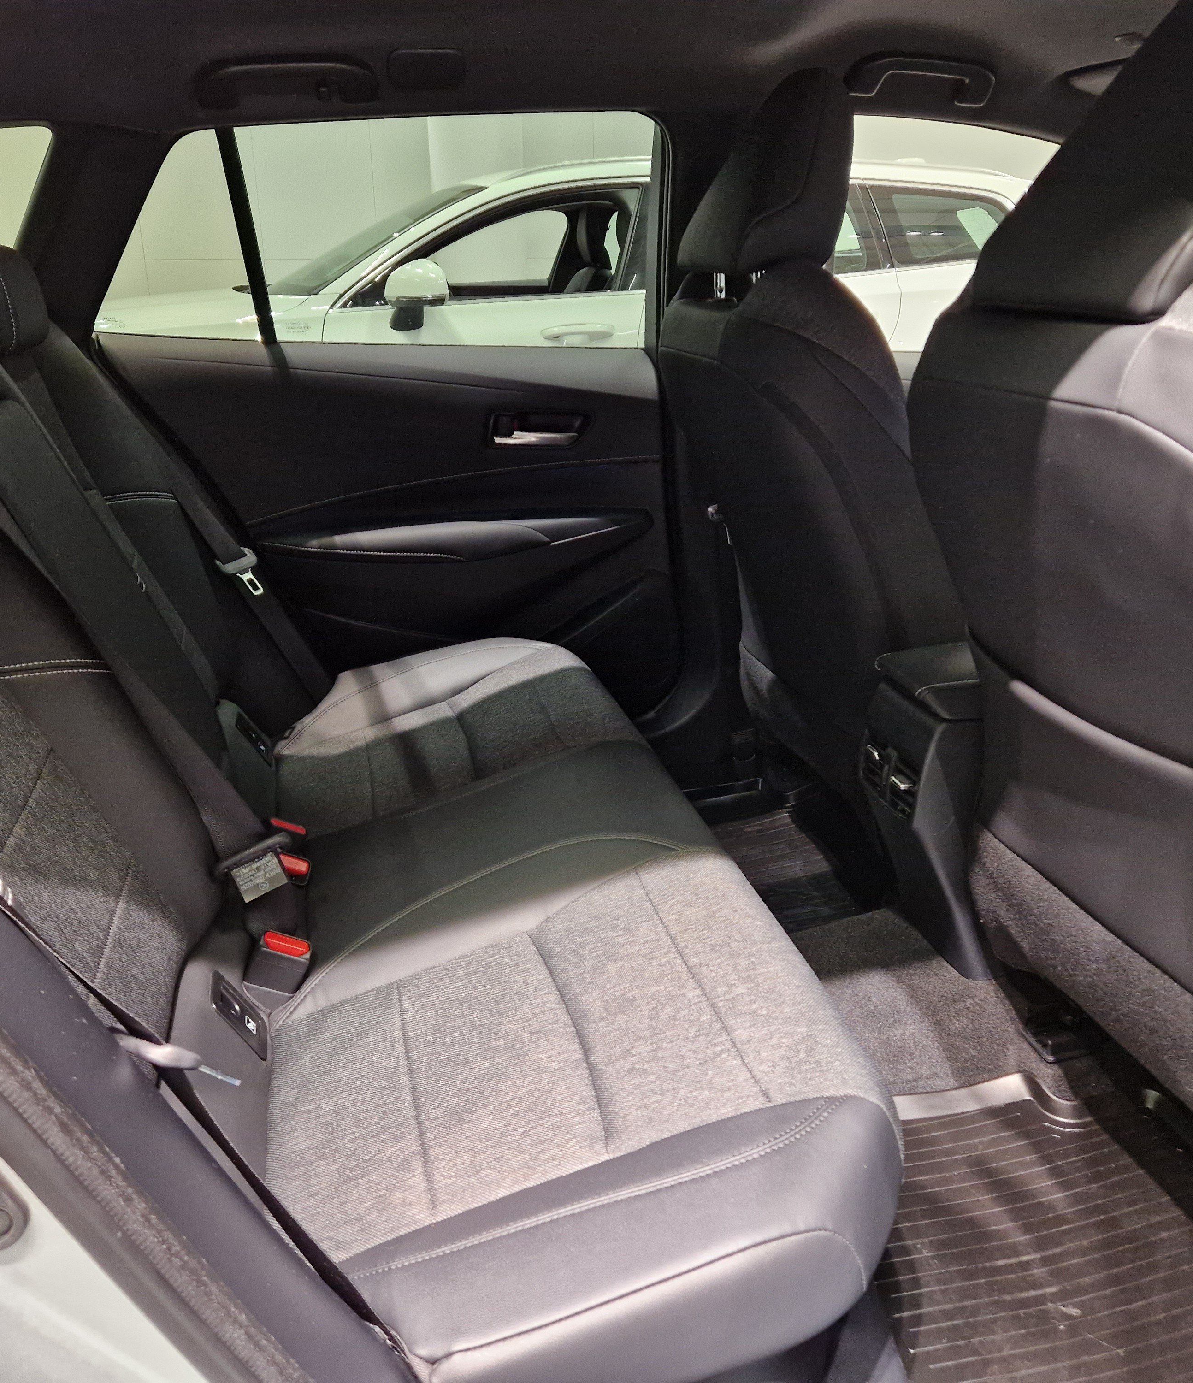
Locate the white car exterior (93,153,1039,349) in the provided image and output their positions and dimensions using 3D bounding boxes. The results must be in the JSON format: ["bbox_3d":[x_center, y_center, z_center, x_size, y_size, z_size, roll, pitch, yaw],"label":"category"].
[{"bbox_3d":[-0.279,-1.482,5.273,4.760,1.430,1.870,-3,21,-6],"label":"white car exterior"}]

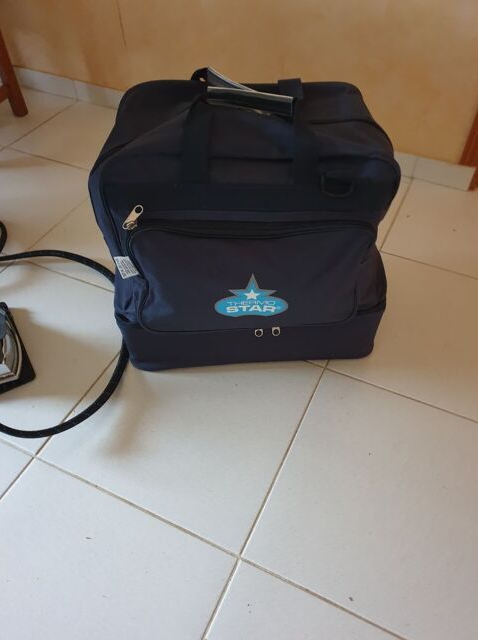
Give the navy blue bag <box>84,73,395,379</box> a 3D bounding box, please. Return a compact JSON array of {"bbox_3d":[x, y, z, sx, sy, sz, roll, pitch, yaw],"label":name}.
[{"bbox_3d":[0.011,-0.155,0.887,0.456,0.464,0.256,-3,49,-2],"label":"navy blue bag"}]

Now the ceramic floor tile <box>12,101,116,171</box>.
[{"bbox_3d":[-0.474,-0.624,1.619,0.400,0.010,0.392,19,51,17],"label":"ceramic floor tile"}]

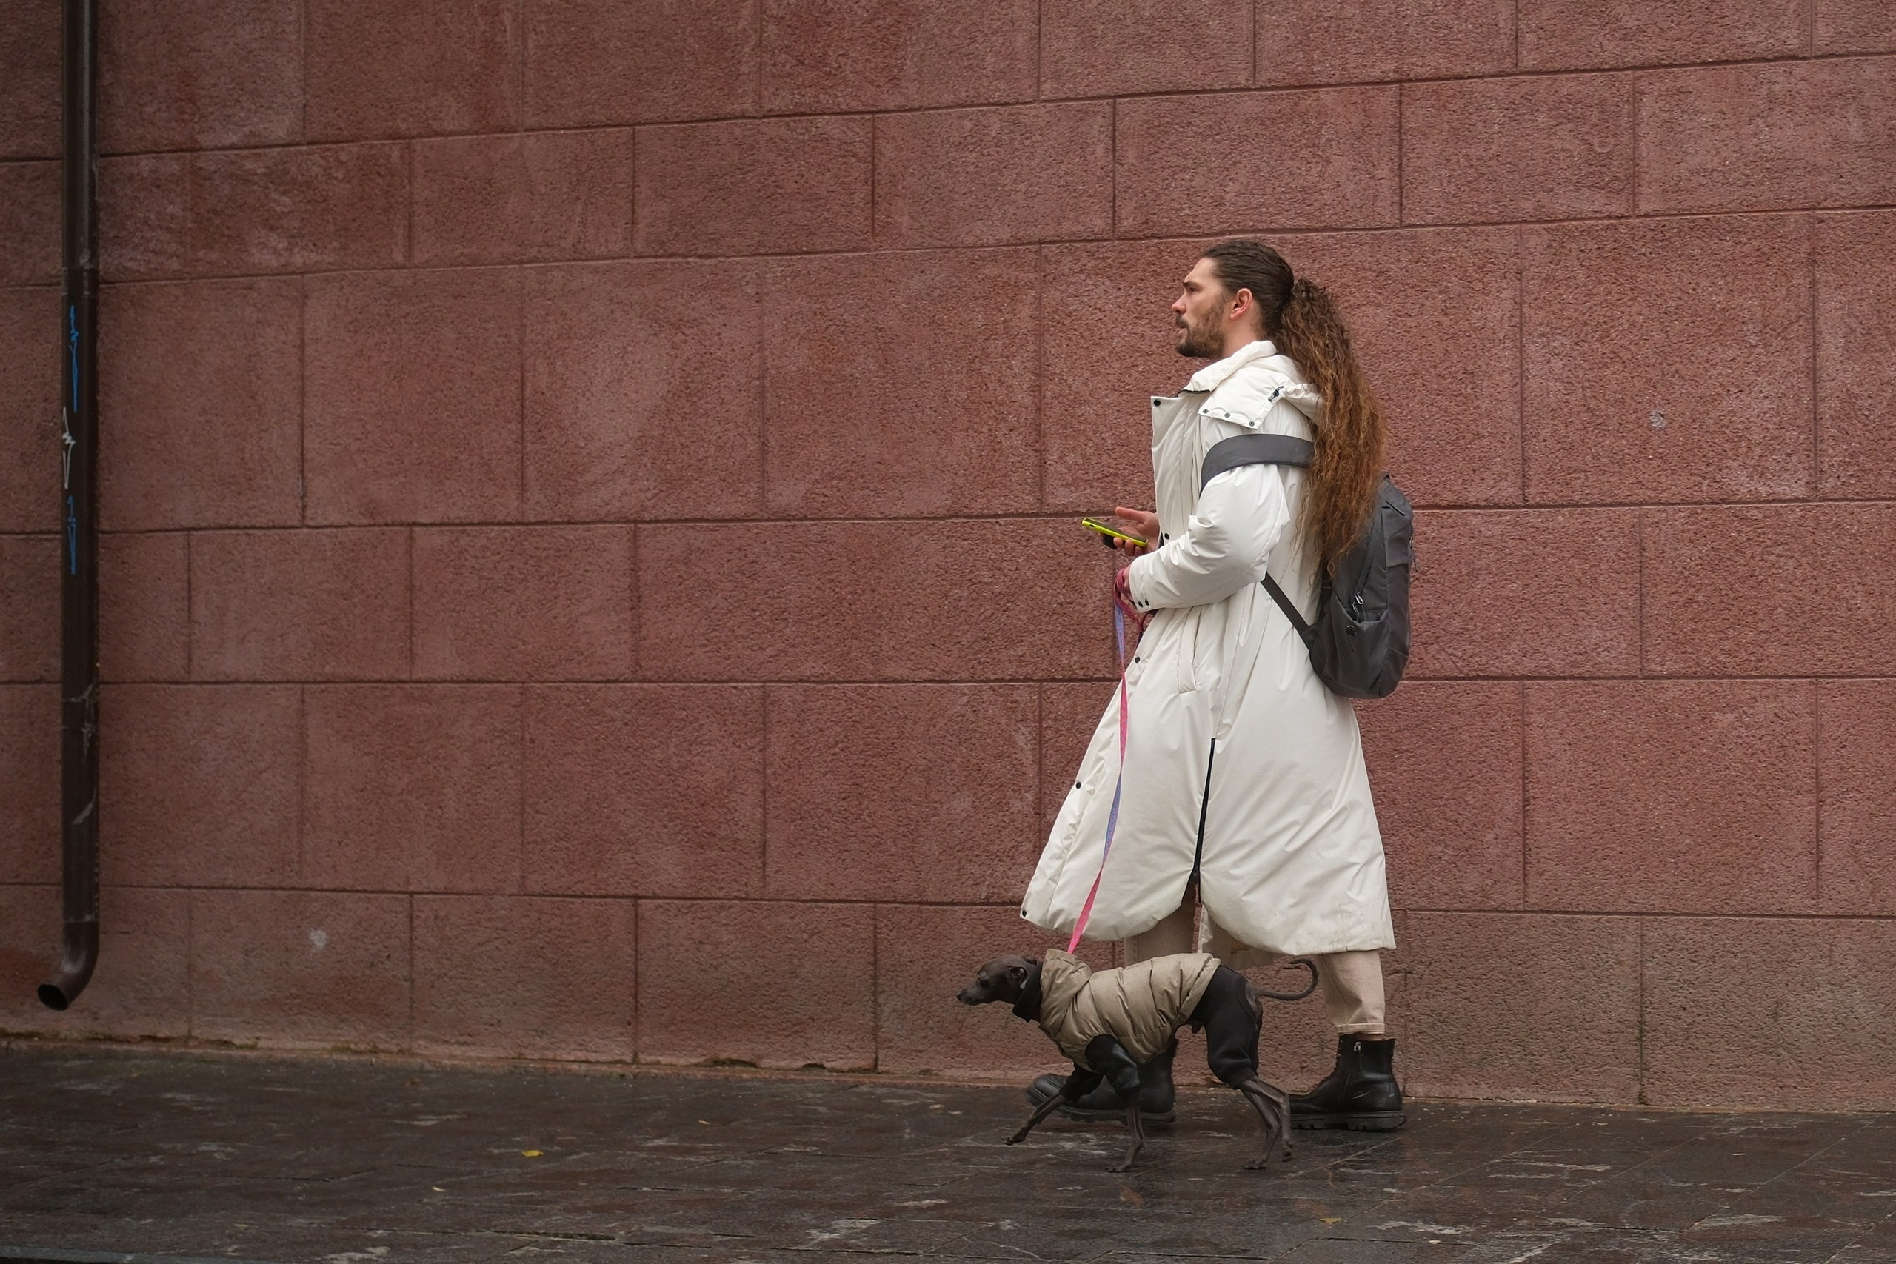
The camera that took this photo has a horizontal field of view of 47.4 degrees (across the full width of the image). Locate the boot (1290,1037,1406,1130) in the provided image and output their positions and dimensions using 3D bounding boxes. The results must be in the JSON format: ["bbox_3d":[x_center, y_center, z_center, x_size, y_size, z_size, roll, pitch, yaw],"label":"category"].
[{"bbox_3d":[0.786,0.918,4.400,0.285,0.195,0.115,0,-1,8],"label":"boot"}]

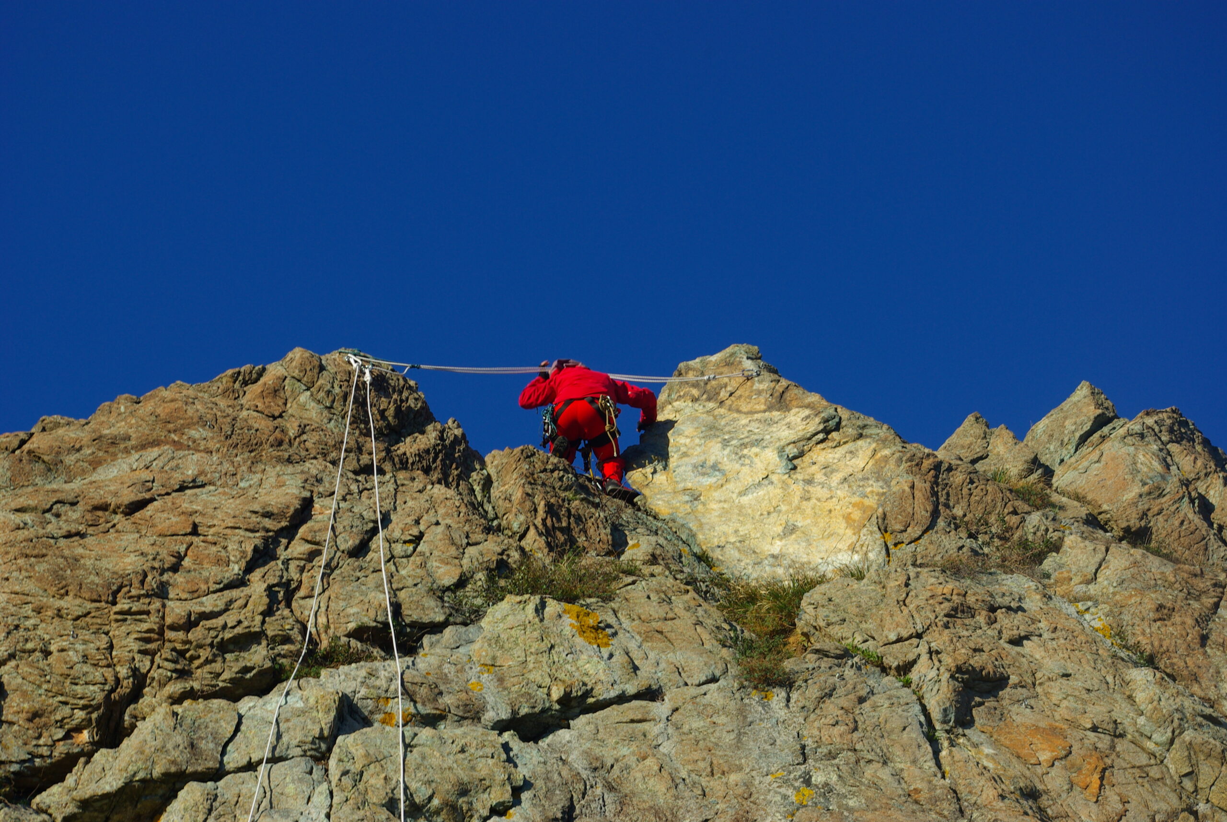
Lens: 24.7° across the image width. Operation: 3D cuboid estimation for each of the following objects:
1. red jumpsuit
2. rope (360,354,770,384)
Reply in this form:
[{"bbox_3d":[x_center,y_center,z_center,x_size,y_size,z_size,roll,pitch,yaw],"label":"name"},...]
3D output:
[{"bbox_3d":[-0.179,0.065,19.000,0.920,1.150,0.780,4,-30,-7],"label":"red jumpsuit"},{"bbox_3d":[-0.398,-0.289,19.200,2.800,0.200,0.250,0,-30,0],"label":"rope"}]

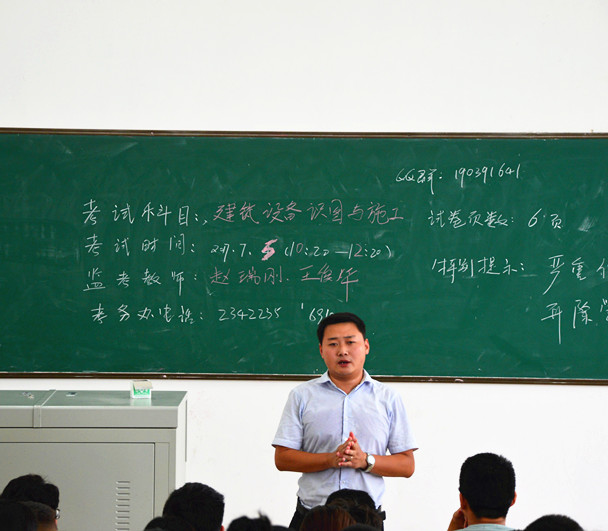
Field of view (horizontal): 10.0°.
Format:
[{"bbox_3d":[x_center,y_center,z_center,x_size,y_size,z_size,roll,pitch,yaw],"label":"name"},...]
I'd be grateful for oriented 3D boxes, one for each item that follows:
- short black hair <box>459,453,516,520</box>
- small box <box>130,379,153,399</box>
[{"bbox_3d":[0.586,0.704,11.100,0.180,0.210,0.205,0,3,-6],"label":"short black hair"},{"bbox_3d":[-0.639,0.488,13.700,0.077,0.069,0.068,0,3,-9],"label":"small box"}]

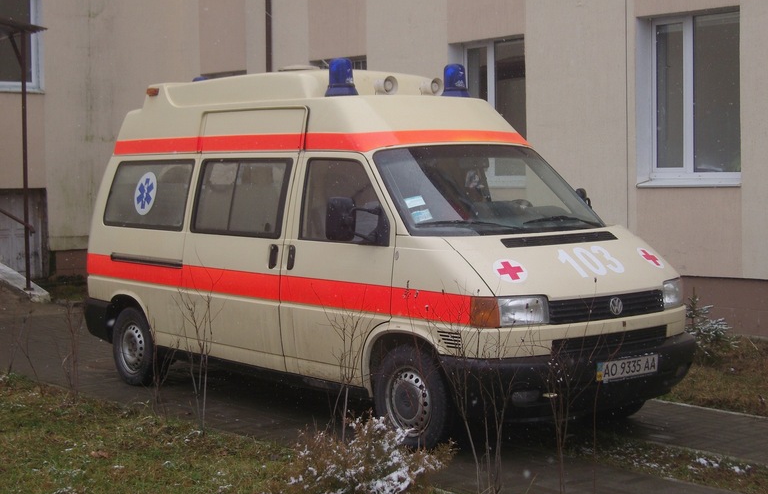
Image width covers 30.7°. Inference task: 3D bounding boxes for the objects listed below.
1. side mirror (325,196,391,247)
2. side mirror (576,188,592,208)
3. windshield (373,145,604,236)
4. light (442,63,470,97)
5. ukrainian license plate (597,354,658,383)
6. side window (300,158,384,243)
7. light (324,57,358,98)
[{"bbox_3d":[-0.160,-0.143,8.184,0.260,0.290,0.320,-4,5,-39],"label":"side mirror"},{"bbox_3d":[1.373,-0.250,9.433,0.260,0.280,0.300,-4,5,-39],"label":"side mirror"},{"bbox_3d":[0.668,-0.346,8.721,1.620,0.770,0.110,-4,-39,-39],"label":"windshield"},{"bbox_3d":[0.492,-1.143,9.656,0.215,0.255,0.215,-1,4,0],"label":"light"},{"bbox_3d":[1.385,0.685,7.926,0.520,0.112,0.020,-4,5,-39],"label":"ukrainian license plate"},{"bbox_3d":[-0.218,-0.287,8.505,0.050,0.521,0.885,11,-4,-39],"label":"side window"},{"bbox_3d":[-0.274,-1.092,9.031,0.215,0.255,0.215,-1,4,0],"label":"light"}]

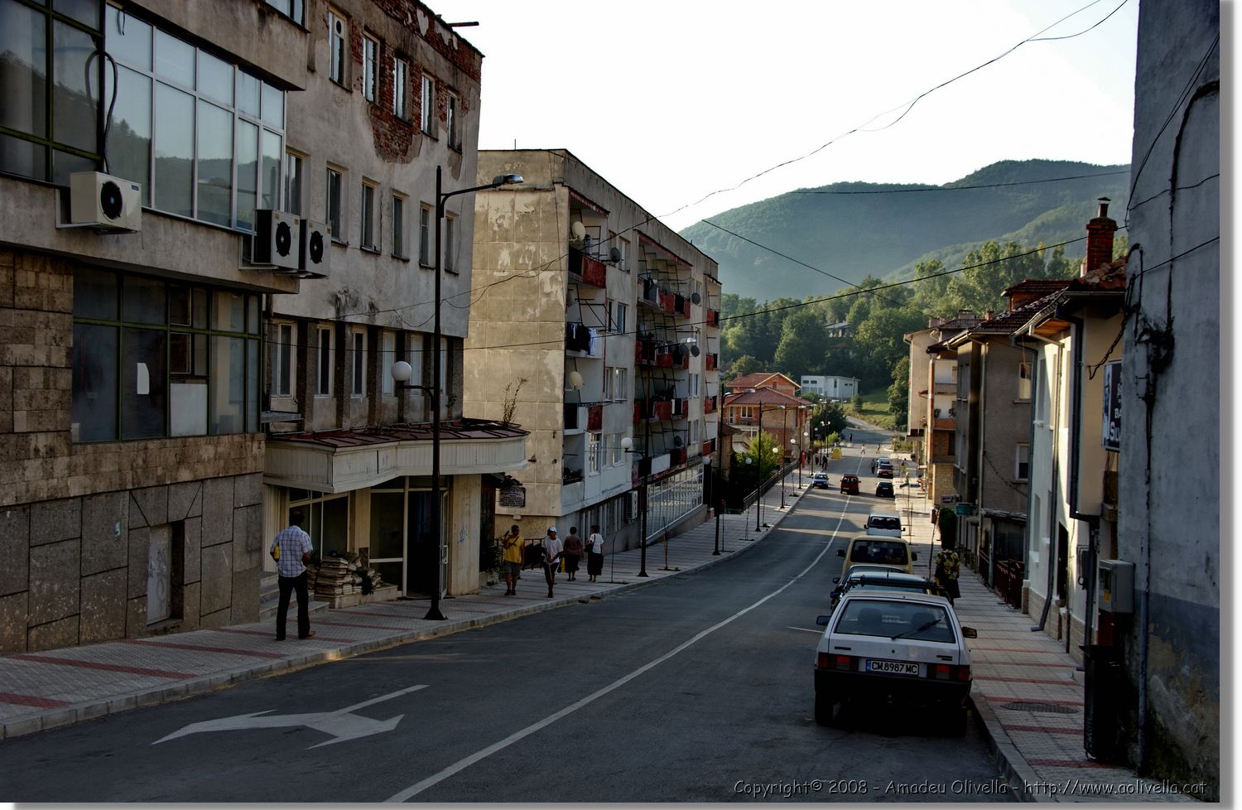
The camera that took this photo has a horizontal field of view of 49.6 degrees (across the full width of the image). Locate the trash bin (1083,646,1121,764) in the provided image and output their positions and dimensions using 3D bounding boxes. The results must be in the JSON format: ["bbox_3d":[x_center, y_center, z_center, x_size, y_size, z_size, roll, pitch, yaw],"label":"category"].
[{"bbox_3d":[4.404,2.729,12.300,0.370,1.010,0.440,1,1,11],"label":"trash bin"}]

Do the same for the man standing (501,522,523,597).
[{"bbox_3d":[-2.520,3.570,31.000,0.540,1.640,0.420,1,1,-3],"label":"man standing"}]

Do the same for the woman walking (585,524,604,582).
[{"bbox_3d":[-0.720,4.170,37.800,0.480,1.610,0.400,1,1,5],"label":"woman walking"}]

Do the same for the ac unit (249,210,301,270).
[{"bbox_3d":[-4.906,-2.346,19.131,0.320,0.765,0.880,1,1,11],"label":"ac unit"}]

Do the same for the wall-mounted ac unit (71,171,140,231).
[{"bbox_3d":[-5.723,-2.252,14.980,0.310,0.540,0.860,1,1,11],"label":"wall-mounted ac unit"}]

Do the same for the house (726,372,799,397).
[{"bbox_3d":[20.700,0.700,196.000,7.800,10.300,10.000,1,1,-14],"label":"house"}]

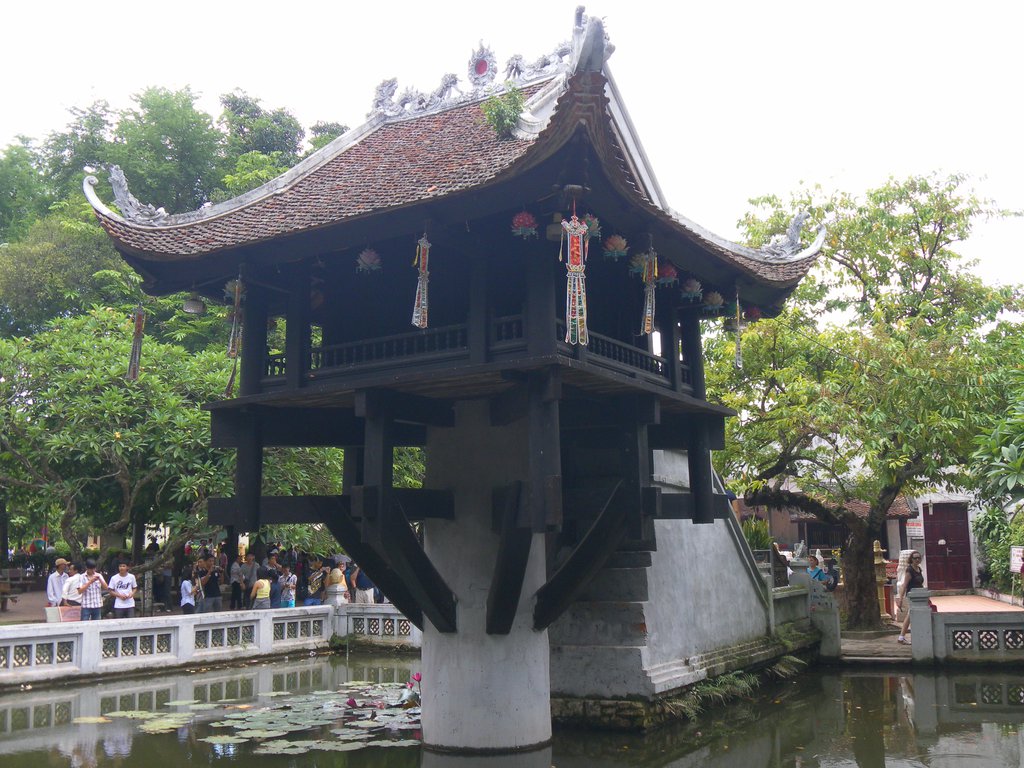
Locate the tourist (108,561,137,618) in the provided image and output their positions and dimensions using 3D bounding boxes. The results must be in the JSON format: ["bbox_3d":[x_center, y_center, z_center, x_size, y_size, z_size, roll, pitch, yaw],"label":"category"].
[{"bbox_3d":[-6.534,3.809,17.426,0.520,1.670,0.320,2,-10,-15],"label":"tourist"}]

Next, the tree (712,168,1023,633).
[{"bbox_3d":[7.126,0.171,20.859,6.300,9.246,6.000,1,-10,-10],"label":"tree"}]

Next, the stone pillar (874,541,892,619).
[{"bbox_3d":[8.125,4.363,22.873,0.500,1.820,0.500,-7,-11,31],"label":"stone pillar"}]

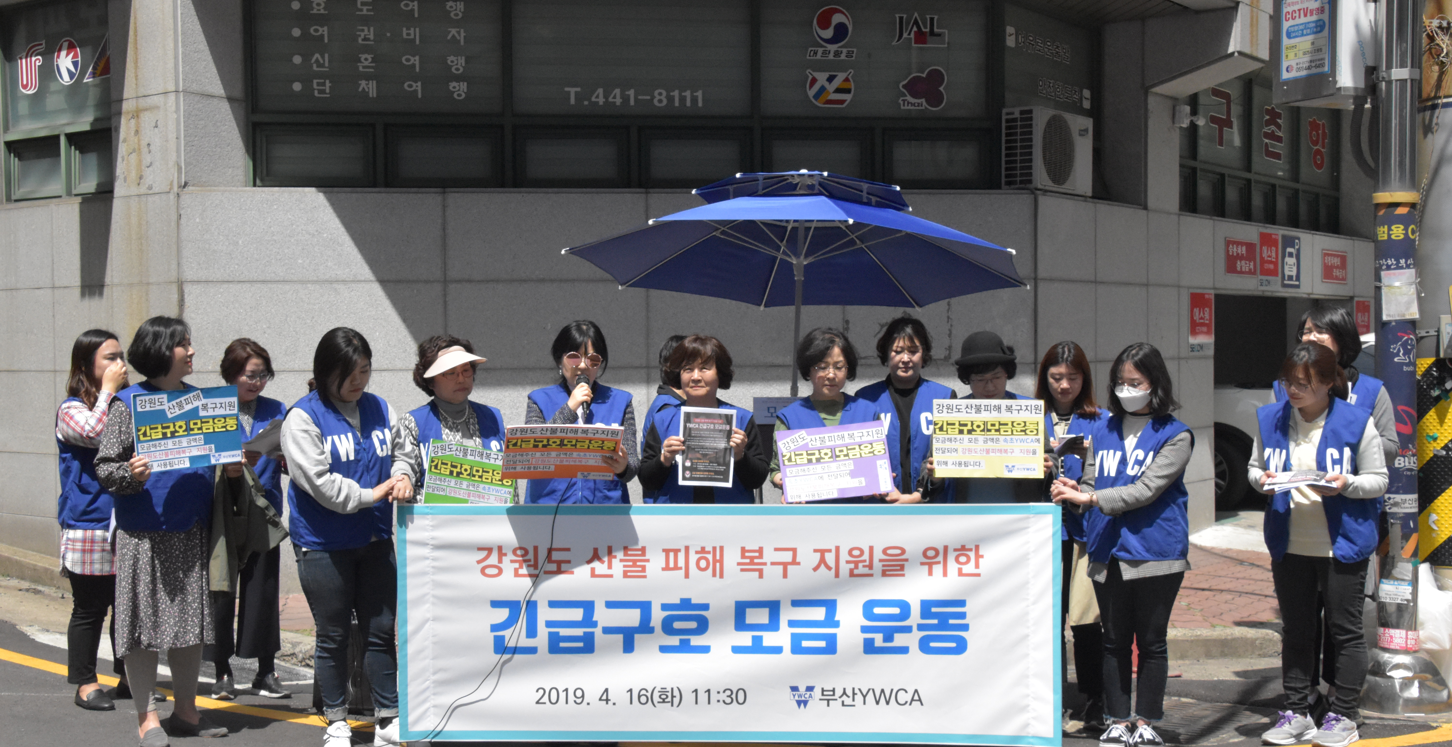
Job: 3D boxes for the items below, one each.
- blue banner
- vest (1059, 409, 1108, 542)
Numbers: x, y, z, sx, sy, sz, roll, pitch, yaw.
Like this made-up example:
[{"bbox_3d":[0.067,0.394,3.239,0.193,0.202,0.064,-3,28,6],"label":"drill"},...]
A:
[{"bbox_3d":[-2.050,0.211,6.000,0.420,0.297,0.020,-6,2,-33],"label":"blue banner"},{"bbox_3d":[1.372,0.409,6.330,0.400,0.560,0.260,0,1,14],"label":"vest"}]

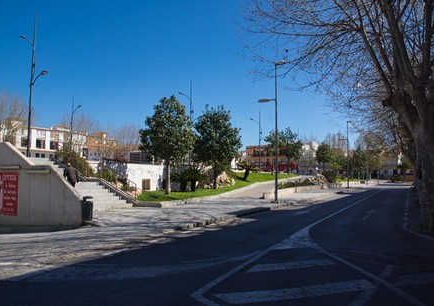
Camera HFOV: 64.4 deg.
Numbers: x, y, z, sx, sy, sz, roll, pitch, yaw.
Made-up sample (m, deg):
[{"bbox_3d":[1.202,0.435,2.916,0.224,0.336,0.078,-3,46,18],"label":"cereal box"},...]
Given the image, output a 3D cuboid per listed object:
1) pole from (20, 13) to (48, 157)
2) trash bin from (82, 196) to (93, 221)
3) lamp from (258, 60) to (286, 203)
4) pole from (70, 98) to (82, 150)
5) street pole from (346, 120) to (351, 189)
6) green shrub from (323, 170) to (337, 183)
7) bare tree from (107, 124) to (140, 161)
[{"bbox_3d":[-13.325,-4.883,24.806,3.400,10.733,0.300,-1,-4,29],"label":"pole"},{"bbox_3d":[-4.196,1.815,11.231,0.360,0.782,0.360,-1,-4,29],"label":"trash bin"},{"bbox_3d":[3.409,-1.331,21.327,1.770,8.720,0.300,-1,-4,29],"label":"lamp"},{"bbox_3d":[-21.269,-3.257,51.771,2.100,10.436,0.300,-1,-4,29],"label":"pole"},{"bbox_3d":[16.563,0.243,44.387,1.770,8.675,0.300,-1,-4,29],"label":"street pole"},{"bbox_3d":[14.856,3.068,45.000,1.800,1.600,1.800,-1,-4,29],"label":"green shrub"},{"bbox_3d":[-16.239,-1.236,60.150,5.200,7.526,5.200,-1,-4,29],"label":"bare tree"}]

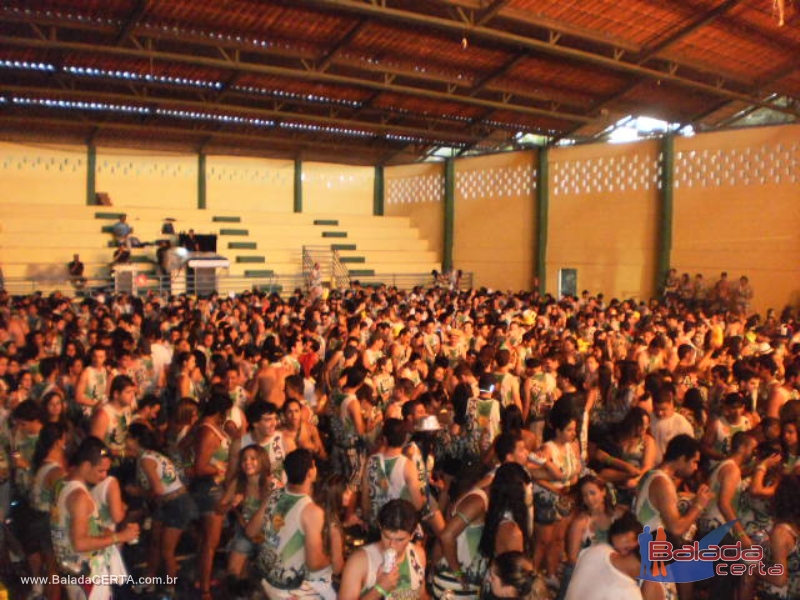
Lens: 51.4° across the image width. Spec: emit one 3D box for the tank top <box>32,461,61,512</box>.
[{"bbox_3d":[-2.650,1.427,6.300,0.240,0.440,0.350,-2,5,-42],"label":"tank top"}]

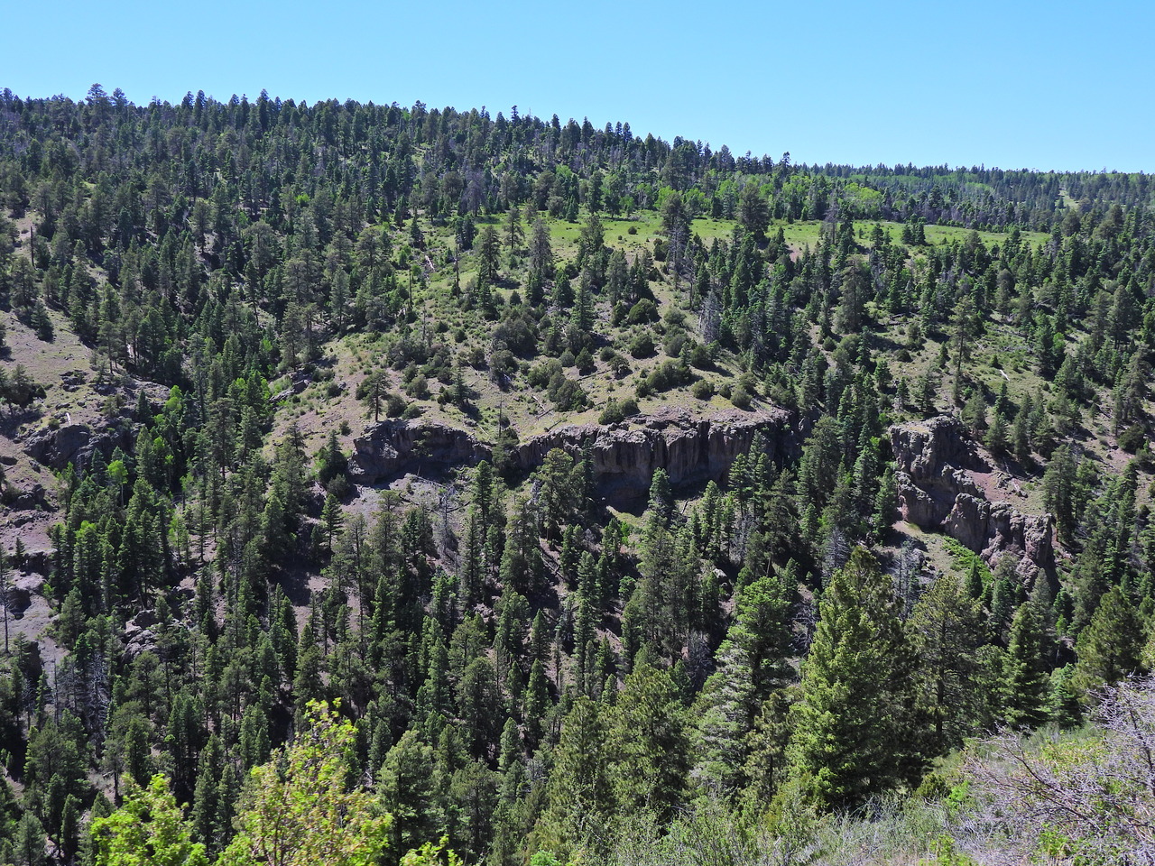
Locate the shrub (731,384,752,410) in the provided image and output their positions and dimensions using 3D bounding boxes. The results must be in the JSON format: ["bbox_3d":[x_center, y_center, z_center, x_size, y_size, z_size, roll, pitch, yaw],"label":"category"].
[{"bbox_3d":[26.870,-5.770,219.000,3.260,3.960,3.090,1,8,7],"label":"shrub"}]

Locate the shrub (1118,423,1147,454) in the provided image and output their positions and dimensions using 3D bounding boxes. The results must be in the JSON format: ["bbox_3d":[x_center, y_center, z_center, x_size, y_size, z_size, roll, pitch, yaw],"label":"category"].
[{"bbox_3d":[85.170,0.830,205.000,4.160,4.520,3.950,3,9,23],"label":"shrub"}]

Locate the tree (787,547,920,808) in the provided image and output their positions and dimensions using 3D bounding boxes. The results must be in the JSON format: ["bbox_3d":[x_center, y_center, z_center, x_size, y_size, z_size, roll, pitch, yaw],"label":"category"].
[{"bbox_3d":[11.400,10.130,55.000,5.500,11.080,5.230,2,8,12],"label":"tree"}]

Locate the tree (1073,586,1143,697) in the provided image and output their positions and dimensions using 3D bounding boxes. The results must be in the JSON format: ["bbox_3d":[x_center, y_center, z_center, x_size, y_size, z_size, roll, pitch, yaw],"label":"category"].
[{"bbox_3d":[31.880,13.120,80.000,4.220,8.130,4.010,3,9,22],"label":"tree"}]

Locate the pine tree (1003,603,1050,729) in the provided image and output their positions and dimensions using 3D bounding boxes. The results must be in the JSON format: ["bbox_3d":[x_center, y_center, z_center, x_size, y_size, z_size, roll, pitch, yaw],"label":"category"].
[{"bbox_3d":[28.250,14.740,84.000,3.070,8.340,2.910,3,8,19],"label":"pine tree"}]

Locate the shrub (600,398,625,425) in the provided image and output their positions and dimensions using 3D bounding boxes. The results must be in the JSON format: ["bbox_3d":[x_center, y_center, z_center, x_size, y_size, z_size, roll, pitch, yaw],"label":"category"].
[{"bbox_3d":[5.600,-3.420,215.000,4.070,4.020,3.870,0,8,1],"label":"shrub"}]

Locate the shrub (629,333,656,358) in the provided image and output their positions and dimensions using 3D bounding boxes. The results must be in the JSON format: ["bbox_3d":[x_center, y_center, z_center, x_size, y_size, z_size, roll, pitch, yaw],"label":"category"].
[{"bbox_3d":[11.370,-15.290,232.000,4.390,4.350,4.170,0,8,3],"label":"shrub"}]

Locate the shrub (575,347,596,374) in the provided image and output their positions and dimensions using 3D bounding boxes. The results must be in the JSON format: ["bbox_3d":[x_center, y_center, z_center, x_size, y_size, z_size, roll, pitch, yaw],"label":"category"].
[{"bbox_3d":[1.300,-12.300,226.000,3.360,4.550,3.190,0,8,0],"label":"shrub"}]

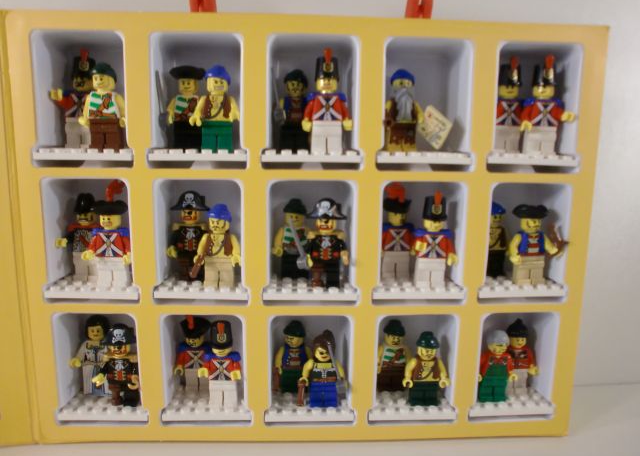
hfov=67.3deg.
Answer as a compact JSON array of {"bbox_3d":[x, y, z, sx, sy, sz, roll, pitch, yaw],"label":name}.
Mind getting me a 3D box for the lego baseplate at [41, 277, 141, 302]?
[{"bbox_3d":[-0.118,0.031,0.262,0.048,0.005,0.032,0,10,-2],"label":"lego baseplate"}]

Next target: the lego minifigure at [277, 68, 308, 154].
[{"bbox_3d":[-0.013,-0.061,0.256,0.025,0.043,0.017,0,10,-2],"label":"lego minifigure"}]

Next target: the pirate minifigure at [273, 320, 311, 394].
[{"bbox_3d":[-0.016,0.076,0.285,0.025,0.045,0.013,0,10,-2],"label":"pirate minifigure"}]

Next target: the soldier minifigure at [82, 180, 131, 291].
[{"bbox_3d":[-0.110,0.004,0.253,0.026,0.057,0.015,0,10,-2],"label":"soldier minifigure"}]

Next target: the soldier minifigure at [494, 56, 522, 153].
[{"bbox_3d":[0.102,-0.065,0.259,0.026,0.053,0.015,0,10,-2],"label":"soldier minifigure"}]

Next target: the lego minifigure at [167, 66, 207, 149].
[{"bbox_3d":[-0.070,-0.062,0.253,0.025,0.045,0.017,0,10,-2],"label":"lego minifigure"}]

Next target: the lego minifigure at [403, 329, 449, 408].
[{"bbox_3d":[0.058,0.078,0.268,0.025,0.042,0.016,0,10,-2],"label":"lego minifigure"}]

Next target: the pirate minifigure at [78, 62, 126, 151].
[{"bbox_3d":[-0.106,-0.059,0.236,0.025,0.043,0.017,0,10,-2],"label":"pirate minifigure"}]

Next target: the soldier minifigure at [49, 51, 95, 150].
[{"bbox_3d":[-0.123,-0.066,0.248,0.025,0.052,0.021,0,10,-2],"label":"soldier minifigure"}]

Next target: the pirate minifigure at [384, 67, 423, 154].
[{"bbox_3d":[0.044,-0.060,0.251,0.021,0.045,0.014,0,9,-2],"label":"pirate minifigure"}]

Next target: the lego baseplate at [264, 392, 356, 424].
[{"bbox_3d":[-0.006,0.099,0.274,0.048,0.005,0.032,0,10,-2],"label":"lego baseplate"}]

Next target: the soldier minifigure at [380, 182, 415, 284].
[{"bbox_3d":[0.043,0.002,0.274,0.024,0.056,0.013,0,10,-2],"label":"soldier minifigure"}]

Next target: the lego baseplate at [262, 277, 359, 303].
[{"bbox_3d":[-0.005,0.032,0.261,0.048,0.005,0.032,0,9,-2],"label":"lego baseplate"}]

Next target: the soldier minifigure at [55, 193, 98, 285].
[{"bbox_3d":[-0.125,0.005,0.262,0.025,0.046,0.018,0,10,-2],"label":"soldier minifigure"}]

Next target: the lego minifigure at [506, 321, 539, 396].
[{"bbox_3d":[0.116,0.074,0.277,0.022,0.046,0.014,0,9,-2],"label":"lego minifigure"}]

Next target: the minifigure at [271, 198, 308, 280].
[{"bbox_3d":[-0.015,0.007,0.268,0.022,0.046,0.014,0,9,-2],"label":"minifigure"}]

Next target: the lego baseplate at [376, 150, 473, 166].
[{"bbox_3d":[0.051,-0.036,0.252,0.048,0.005,0.032,0,9,-2],"label":"lego baseplate"}]

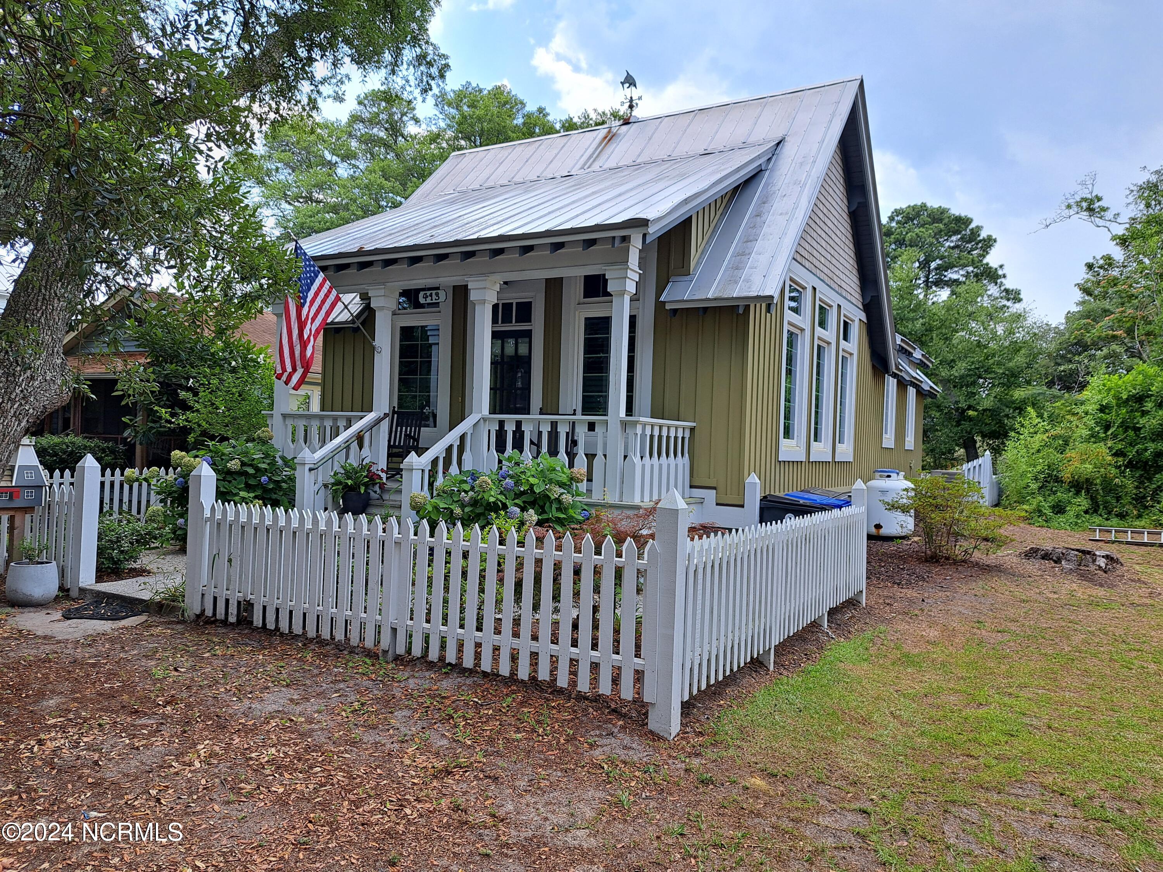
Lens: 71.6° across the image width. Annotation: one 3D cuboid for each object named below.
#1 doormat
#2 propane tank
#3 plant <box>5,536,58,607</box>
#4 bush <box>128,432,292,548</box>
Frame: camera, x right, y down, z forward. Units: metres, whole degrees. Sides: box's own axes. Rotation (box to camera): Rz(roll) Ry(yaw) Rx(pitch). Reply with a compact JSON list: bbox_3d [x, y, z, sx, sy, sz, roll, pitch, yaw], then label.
[{"bbox_3d":[-4.146,1.512,6.945,0.800,0.020,0.500,1,-1,30],"label":"doormat"},{"bbox_3d":[4.980,1.084,13.000,0.790,1.120,0.790,1,-1,30],"label":"propane tank"},{"bbox_3d":[-4.959,1.222,7.280,0.480,0.620,0.480,1,-1,30],"label":"plant"},{"bbox_3d":[-4.511,0.635,9.800,1.800,1.500,1.500,1,-1,30],"label":"bush"}]

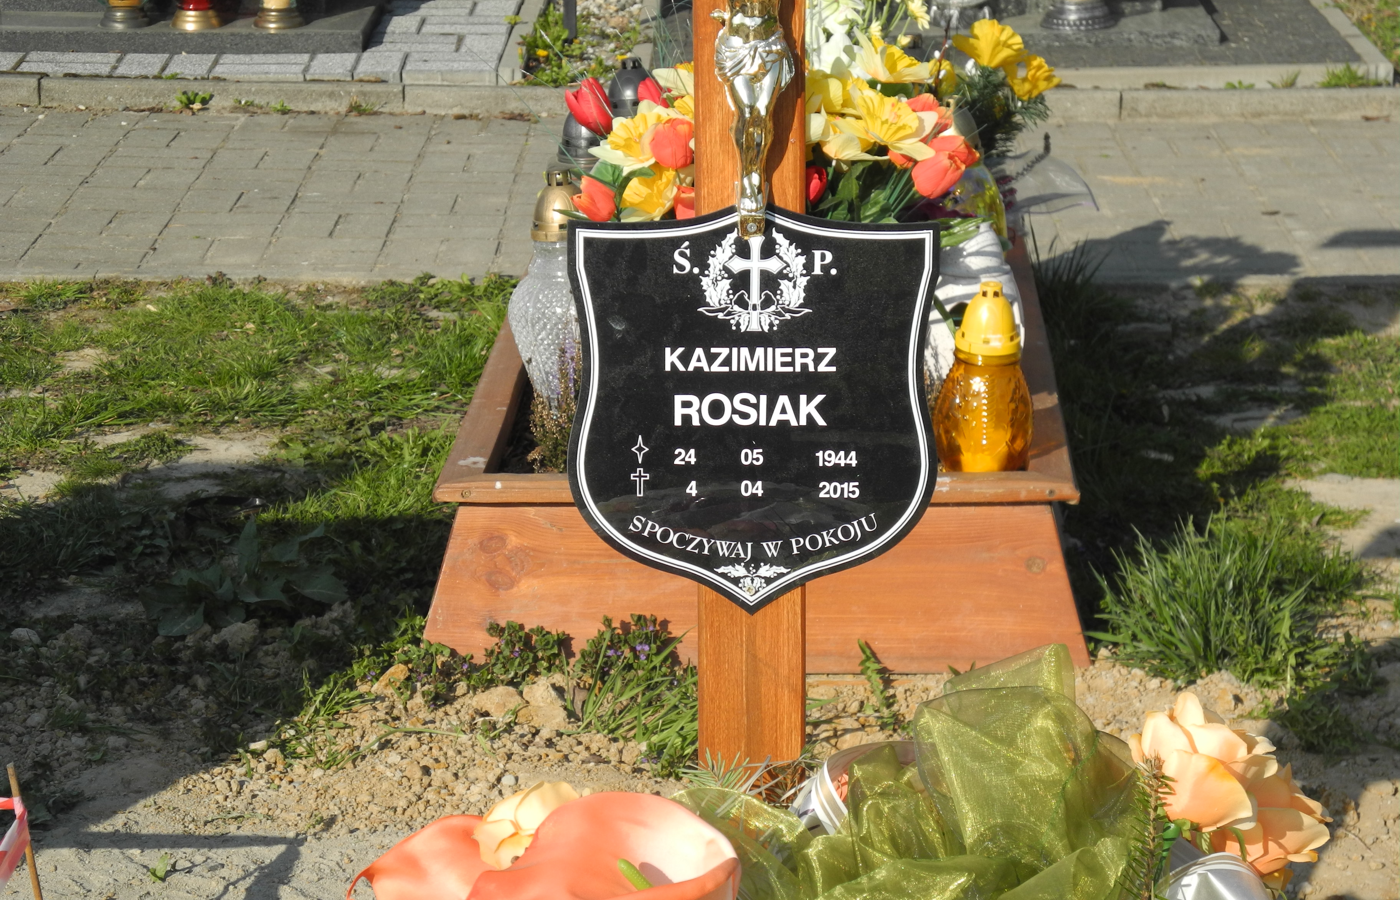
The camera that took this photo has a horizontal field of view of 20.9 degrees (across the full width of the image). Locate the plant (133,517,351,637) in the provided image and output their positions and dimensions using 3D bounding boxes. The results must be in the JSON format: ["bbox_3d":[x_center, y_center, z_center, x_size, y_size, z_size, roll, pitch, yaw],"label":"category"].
[{"bbox_3d":[-0.550,0.153,4.580,0.250,0.100,0.210,-2,15,-7],"label":"plant"}]

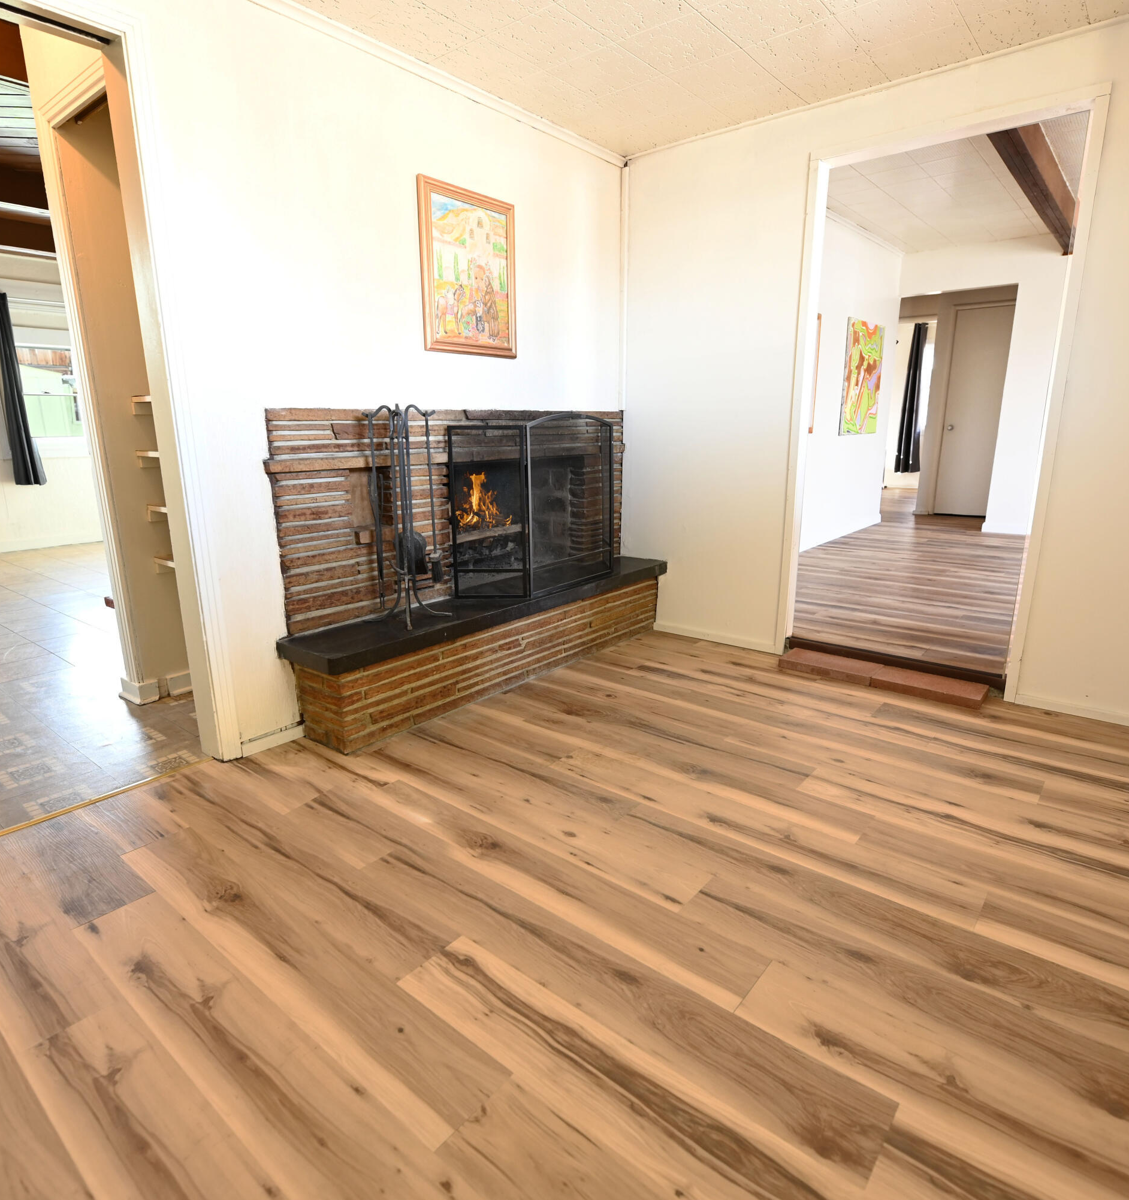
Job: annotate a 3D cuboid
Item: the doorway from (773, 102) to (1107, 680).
[{"bbox_3d":[1.409,-0.703,2.821,0.976,2.106,0.131,11,18,39],"label":"doorway"}]

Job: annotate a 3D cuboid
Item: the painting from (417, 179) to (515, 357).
[{"bbox_3d":[-0.363,-1.264,2.727,0.030,0.583,0.485,11,18,39],"label":"painting"}]

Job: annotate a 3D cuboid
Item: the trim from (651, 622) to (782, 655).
[{"bbox_3d":[0.741,0.182,3.544,0.669,0.045,0.017,11,18,39],"label":"trim"}]

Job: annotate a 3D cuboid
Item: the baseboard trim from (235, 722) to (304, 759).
[{"bbox_3d":[-0.997,0.476,2.392,0.017,0.059,0.225,11,18,39],"label":"baseboard trim"}]

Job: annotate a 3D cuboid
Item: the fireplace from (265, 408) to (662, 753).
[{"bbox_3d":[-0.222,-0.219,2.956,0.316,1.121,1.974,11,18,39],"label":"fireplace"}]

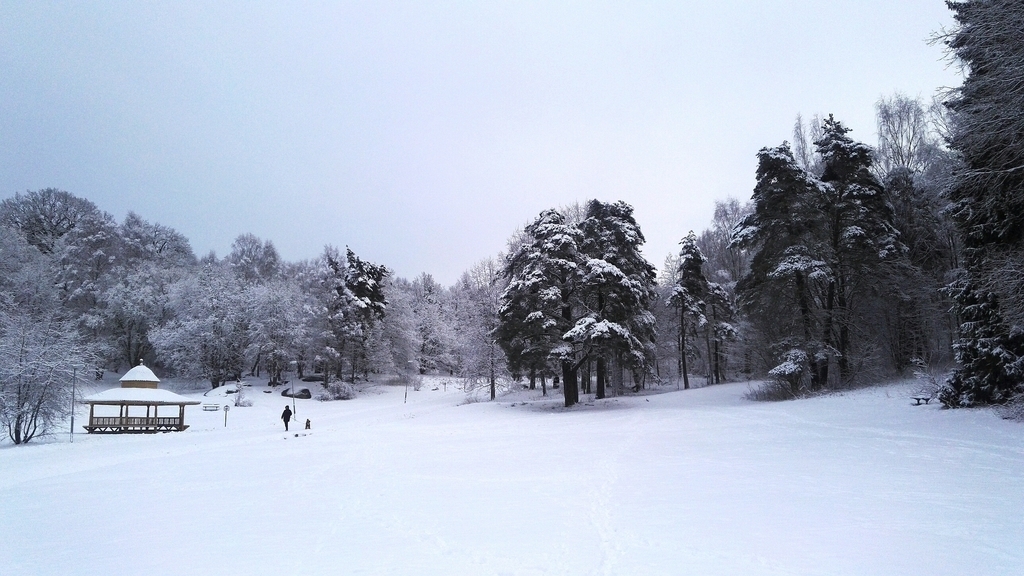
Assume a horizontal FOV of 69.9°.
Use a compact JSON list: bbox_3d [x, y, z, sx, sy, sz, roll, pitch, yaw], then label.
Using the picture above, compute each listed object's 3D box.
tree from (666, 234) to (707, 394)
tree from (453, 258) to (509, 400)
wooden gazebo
[{"bbox_3d":[20.804,2.531,87.401,5.000,18.960,4.900,0,-8,0],"label":"tree"},{"bbox_3d":[-3.032,4.370,79.136,6.600,15.370,6.400,0,-8,0],"label":"tree"},{"bbox_3d":[-26.952,7.904,53.330,7.800,4.950,7.410,4,-9,-26],"label":"wooden gazebo"}]

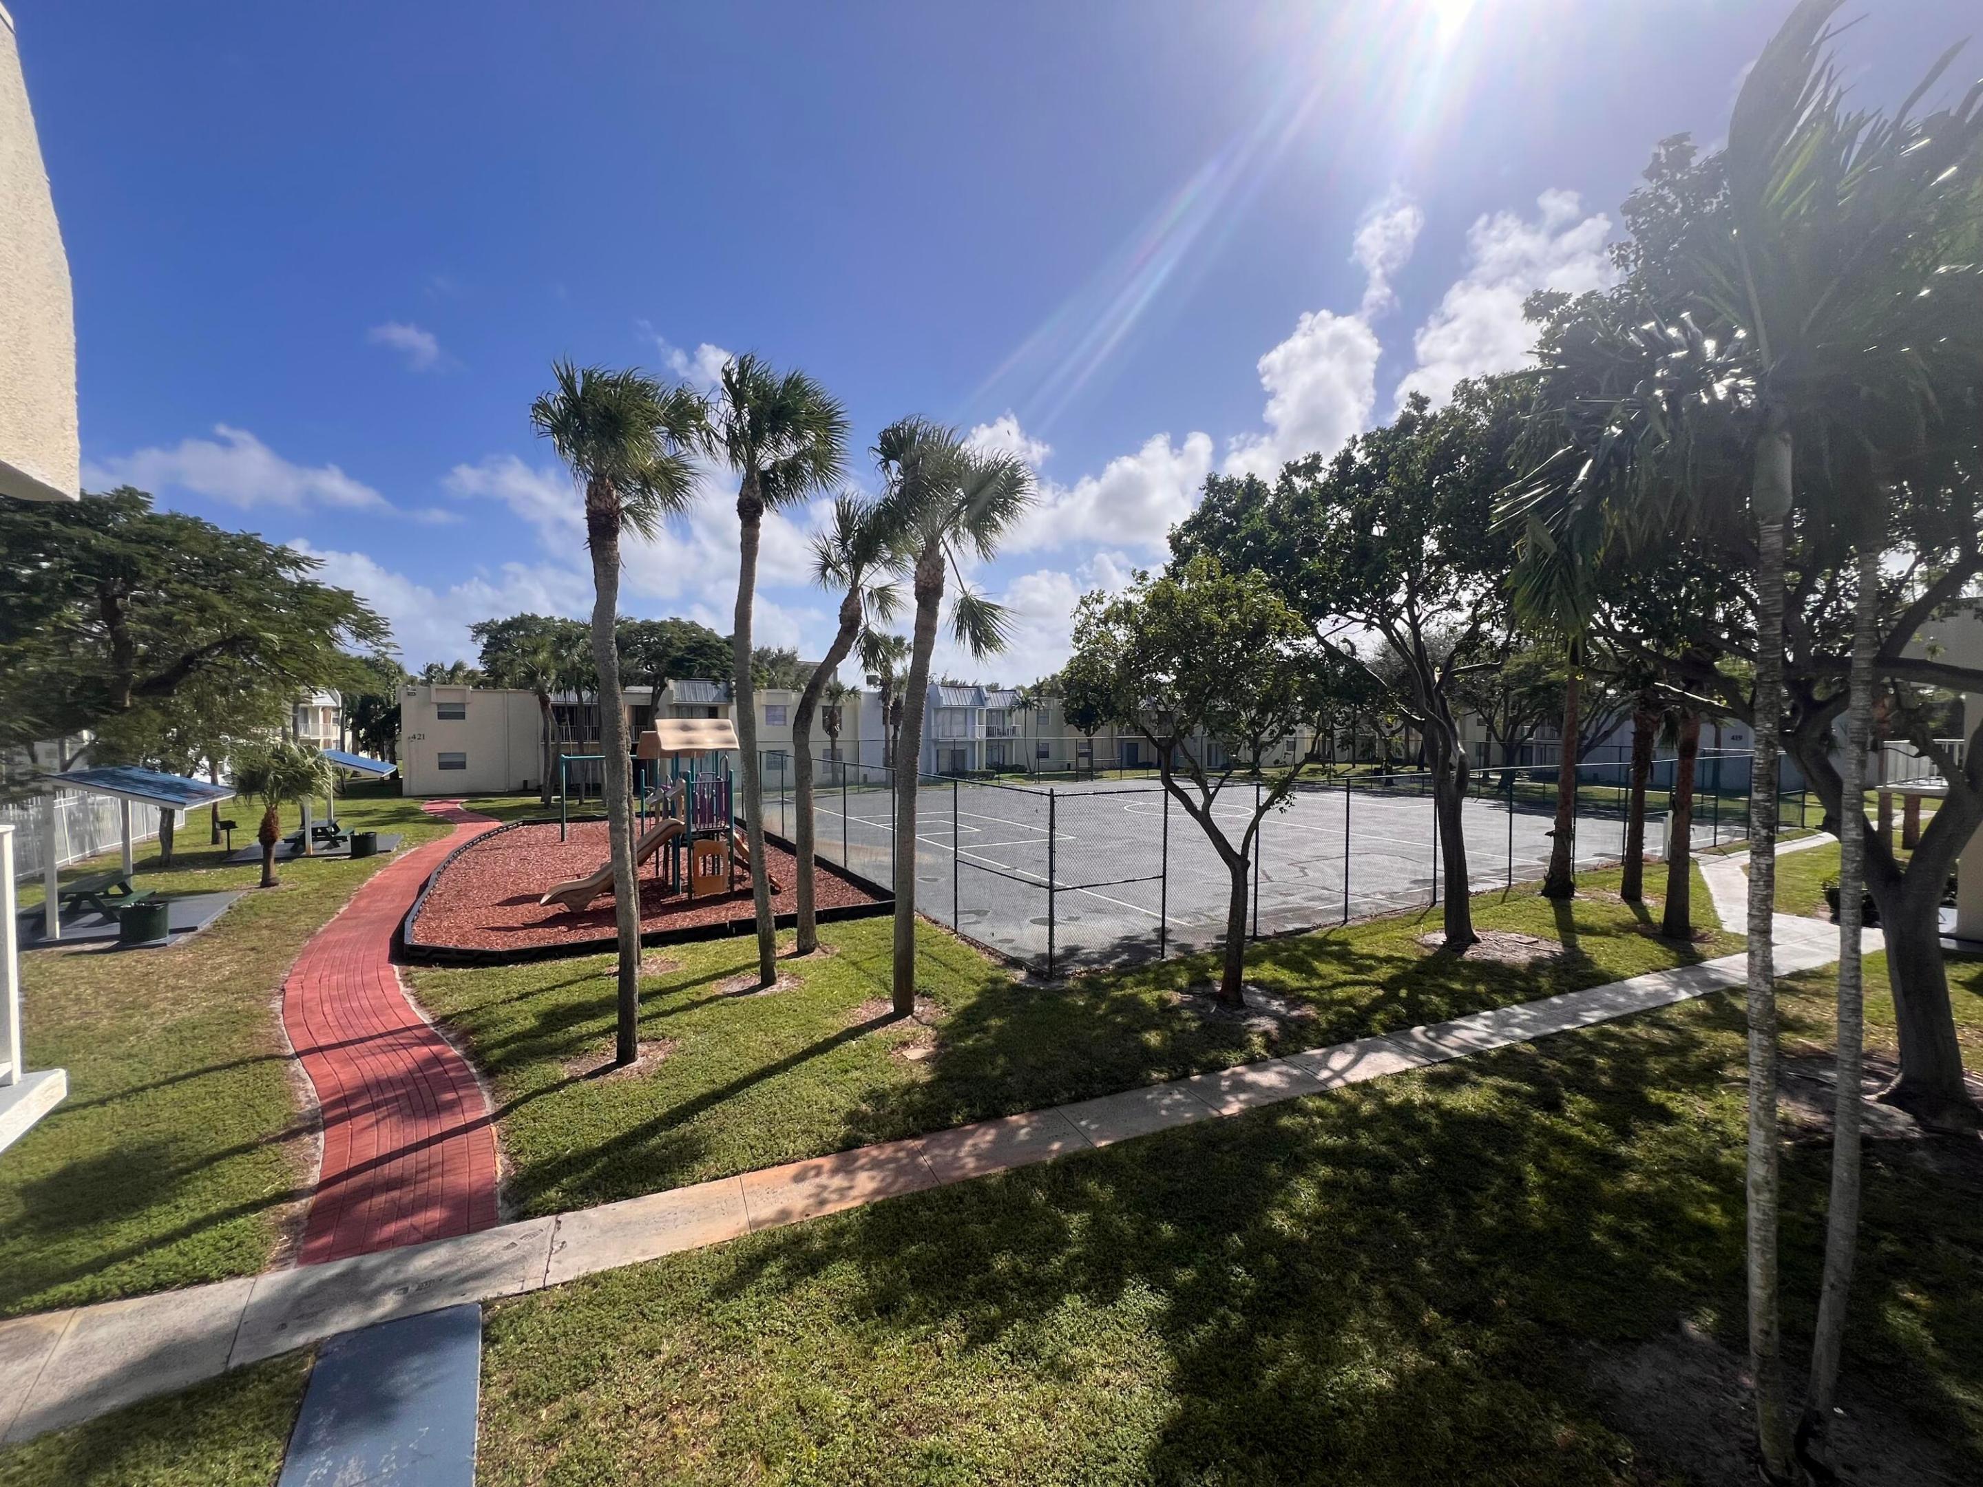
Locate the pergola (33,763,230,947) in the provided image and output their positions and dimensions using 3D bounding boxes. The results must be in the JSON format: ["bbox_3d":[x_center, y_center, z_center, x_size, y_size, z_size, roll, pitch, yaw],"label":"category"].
[{"bbox_3d":[-19.527,2.193,16.258,4.000,3.260,3.900,-1,2,-29],"label":"pergola"}]

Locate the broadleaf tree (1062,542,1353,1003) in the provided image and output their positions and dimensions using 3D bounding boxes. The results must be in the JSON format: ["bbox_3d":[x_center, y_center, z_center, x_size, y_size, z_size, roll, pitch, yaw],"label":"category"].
[{"bbox_3d":[3.297,0.613,11.423,4.300,6.700,4.000,0,2,16],"label":"broadleaf tree"}]

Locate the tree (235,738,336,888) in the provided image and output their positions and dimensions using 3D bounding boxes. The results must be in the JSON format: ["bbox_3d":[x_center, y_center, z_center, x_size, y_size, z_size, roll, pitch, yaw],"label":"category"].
[{"bbox_3d":[-18.418,1.844,19.404,2.000,3.800,2.000,-1,2,-44],"label":"tree"}]

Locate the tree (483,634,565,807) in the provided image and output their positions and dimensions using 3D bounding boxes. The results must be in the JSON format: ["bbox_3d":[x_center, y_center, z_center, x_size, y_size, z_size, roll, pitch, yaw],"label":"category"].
[{"bbox_3d":[-24.199,-1.196,38.502,3.600,8.900,3.300,-1,2,-32],"label":"tree"}]

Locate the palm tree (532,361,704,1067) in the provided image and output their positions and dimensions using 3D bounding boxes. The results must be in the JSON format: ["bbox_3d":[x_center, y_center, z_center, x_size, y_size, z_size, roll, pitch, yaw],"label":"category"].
[{"bbox_3d":[-4.628,-0.288,9.227,2.150,8.600,2.150,-1,2,-27],"label":"palm tree"}]

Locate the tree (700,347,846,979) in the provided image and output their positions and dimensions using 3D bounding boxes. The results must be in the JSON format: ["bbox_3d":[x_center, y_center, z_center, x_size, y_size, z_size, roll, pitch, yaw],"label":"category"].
[{"bbox_3d":[-3.478,-1.059,12.051,2.350,10.000,2.300,0,2,-16],"label":"tree"}]

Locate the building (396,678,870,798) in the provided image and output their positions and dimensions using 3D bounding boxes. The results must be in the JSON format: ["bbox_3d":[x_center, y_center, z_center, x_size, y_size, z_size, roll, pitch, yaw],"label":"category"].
[{"bbox_3d":[-23.367,-0.444,50.258,26.300,6.800,12.500,-1,2,-29],"label":"building"}]

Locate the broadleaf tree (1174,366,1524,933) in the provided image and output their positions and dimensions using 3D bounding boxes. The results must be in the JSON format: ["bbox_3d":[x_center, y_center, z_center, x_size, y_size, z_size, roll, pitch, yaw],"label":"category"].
[{"bbox_3d":[6.878,-1.308,14.313,6.300,10.400,6.000,1,2,26],"label":"broadleaf tree"}]

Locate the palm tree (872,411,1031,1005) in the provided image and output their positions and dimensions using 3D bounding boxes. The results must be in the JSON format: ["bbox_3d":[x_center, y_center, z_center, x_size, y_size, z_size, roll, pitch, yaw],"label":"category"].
[{"bbox_3d":[-0.552,-0.325,10.834,2.400,8.600,2.300,0,1,-3],"label":"palm tree"}]

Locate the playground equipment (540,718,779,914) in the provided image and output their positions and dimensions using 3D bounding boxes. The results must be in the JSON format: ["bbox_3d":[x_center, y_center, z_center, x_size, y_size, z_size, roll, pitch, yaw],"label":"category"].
[{"bbox_3d":[-8.767,1.597,19.557,5.400,4.300,4.700,-1,2,-29],"label":"playground equipment"}]

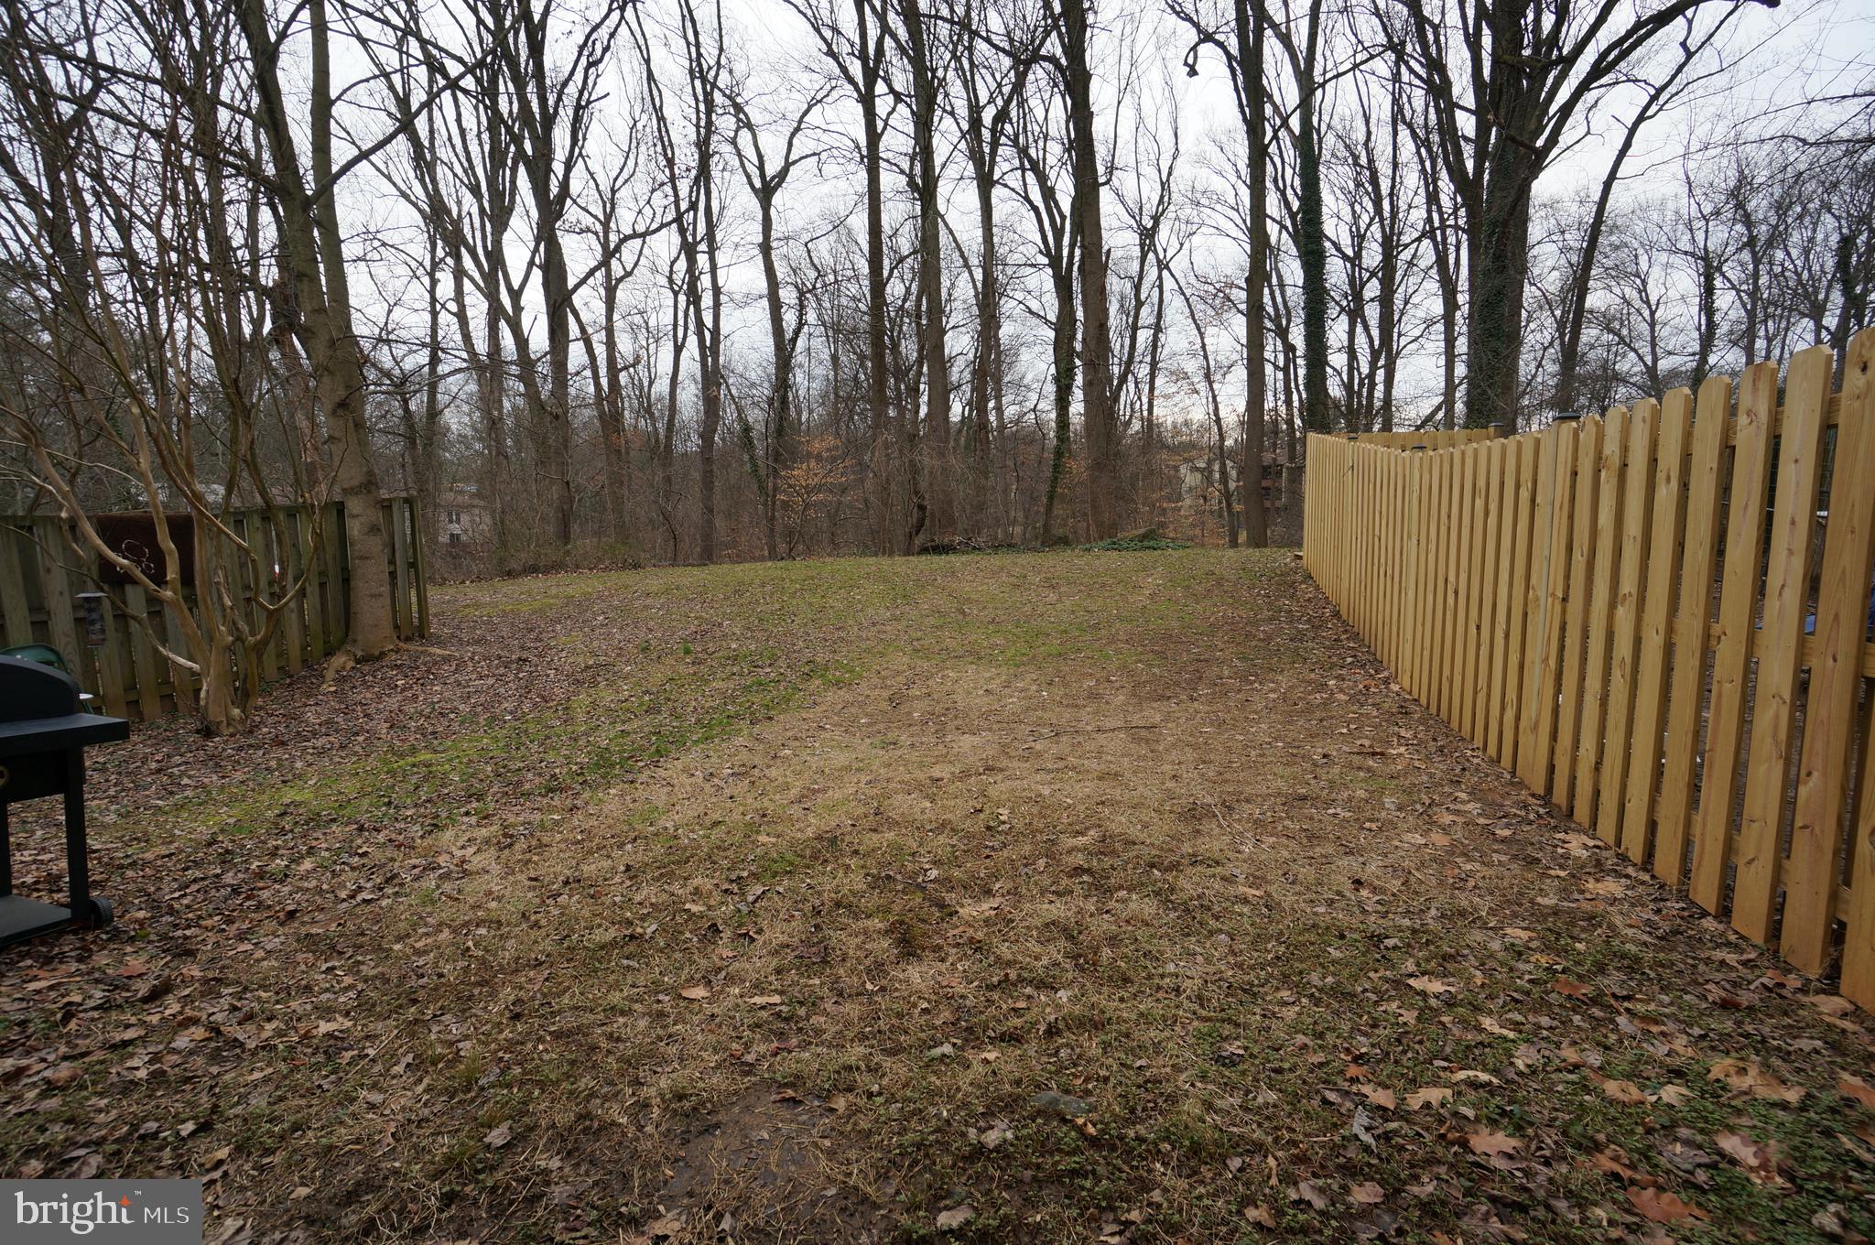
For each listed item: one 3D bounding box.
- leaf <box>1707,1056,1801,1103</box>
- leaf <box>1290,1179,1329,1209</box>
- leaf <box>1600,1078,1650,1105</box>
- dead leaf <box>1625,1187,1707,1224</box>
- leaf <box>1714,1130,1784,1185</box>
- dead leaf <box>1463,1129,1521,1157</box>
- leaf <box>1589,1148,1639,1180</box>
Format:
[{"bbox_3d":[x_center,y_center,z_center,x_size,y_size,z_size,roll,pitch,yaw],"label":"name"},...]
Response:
[{"bbox_3d":[1.999,1.117,1.903,0.184,0.030,0.136,-4,7,-33],"label":"leaf"},{"bbox_3d":[0.756,1.160,1.577,0.077,0.025,0.059,-4,7,-32],"label":"leaf"},{"bbox_3d":[1.643,1.123,1.871,0.075,0.022,0.084,2,6,19],"label":"leaf"},{"bbox_3d":[1.448,1.158,1.549,0.112,0.025,0.081,0,6,6],"label":"dead leaf"},{"bbox_3d":[1.744,1.142,1.682,0.169,0.035,0.096,-6,8,-40],"label":"leaf"},{"bbox_3d":[1.223,1.143,1.710,0.102,0.022,0.055,-1,6,-5],"label":"dead leaf"},{"bbox_3d":[1.421,1.148,1.649,0.035,0.022,0.078,-2,6,-18],"label":"leaf"}]

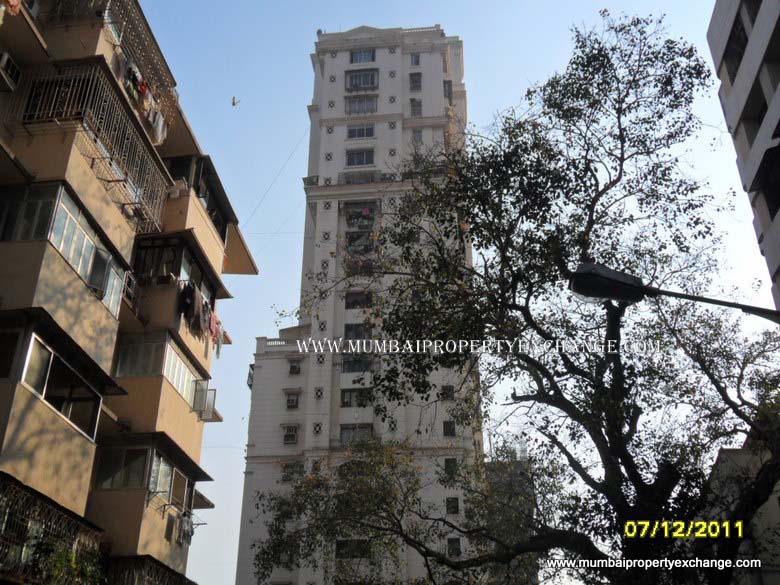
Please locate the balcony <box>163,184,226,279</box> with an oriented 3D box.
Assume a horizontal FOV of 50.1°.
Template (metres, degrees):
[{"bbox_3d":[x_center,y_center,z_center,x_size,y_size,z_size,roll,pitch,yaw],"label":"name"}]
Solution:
[{"bbox_3d":[-6.461,-1.625,26.159,1.433,1.554,3.606,-3,-29,5],"label":"balcony"}]

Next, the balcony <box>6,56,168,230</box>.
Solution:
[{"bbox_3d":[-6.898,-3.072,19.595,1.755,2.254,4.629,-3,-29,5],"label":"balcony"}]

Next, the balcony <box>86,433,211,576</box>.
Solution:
[{"bbox_3d":[-6.342,5.743,22.042,1.755,2.978,4.146,-3,-29,5],"label":"balcony"}]

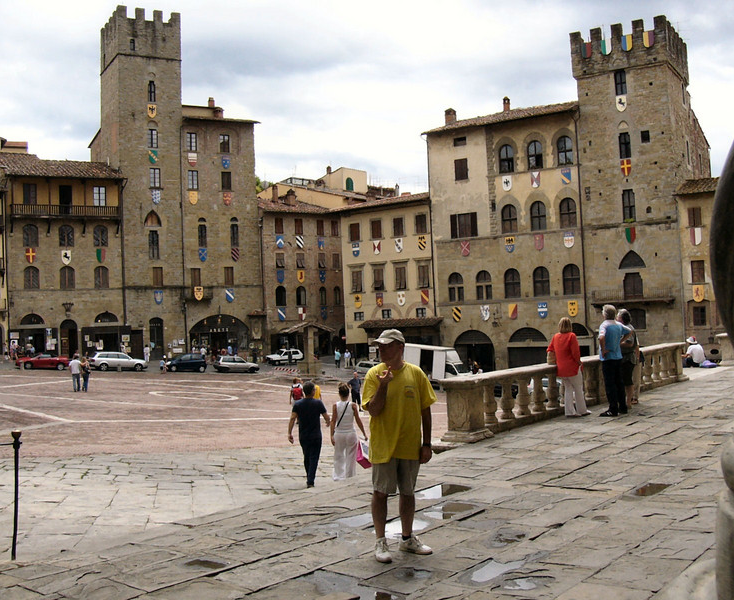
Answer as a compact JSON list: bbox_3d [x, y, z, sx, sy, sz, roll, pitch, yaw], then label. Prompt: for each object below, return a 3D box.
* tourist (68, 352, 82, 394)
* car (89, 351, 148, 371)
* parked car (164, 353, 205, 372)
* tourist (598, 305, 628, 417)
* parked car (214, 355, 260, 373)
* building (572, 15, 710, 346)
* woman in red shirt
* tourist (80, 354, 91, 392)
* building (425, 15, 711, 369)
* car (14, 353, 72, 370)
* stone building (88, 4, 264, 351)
[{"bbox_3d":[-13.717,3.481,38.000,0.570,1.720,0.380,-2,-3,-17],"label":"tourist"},{"bbox_3d":[-20.692,5.136,67.379,4.720,1.470,1.810,-1,-2,-22],"label":"car"},{"bbox_3d":[-15.541,5.402,69.673,3.680,1.510,1.670,-1,-2,-14],"label":"parked car"},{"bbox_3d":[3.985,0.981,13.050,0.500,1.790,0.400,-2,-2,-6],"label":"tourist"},{"bbox_3d":[-10.890,5.399,67.500,3.720,1.380,1.620,-1,-3,-20],"label":"parked car"},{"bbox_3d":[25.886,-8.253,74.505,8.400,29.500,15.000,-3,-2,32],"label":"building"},{"bbox_3d":[3.304,1.093,13.200,0.560,1.630,0.420,-3,-2,8],"label":"woman in red shirt"},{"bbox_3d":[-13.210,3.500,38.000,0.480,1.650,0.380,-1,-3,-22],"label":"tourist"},{"bbox_3d":[19.363,-7.562,76.444,21.200,28.600,18.500,-4,-3,28],"label":"building"},{"bbox_3d":[-25.891,4.944,64.500,3.920,1.270,1.660,-1,-3,-20],"label":"car"},{"bbox_3d":[-20.969,-11.106,88.470,14.500,34.700,14.000,-1,-2,-29],"label":"stone building"}]

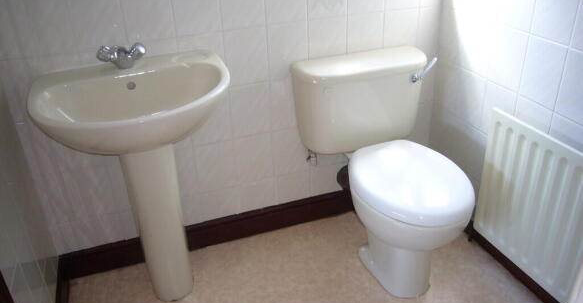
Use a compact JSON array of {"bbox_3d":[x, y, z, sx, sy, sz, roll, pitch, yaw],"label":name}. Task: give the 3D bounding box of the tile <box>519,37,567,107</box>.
[{"bbox_3d":[0.785,-0.246,1.472,0.010,0.201,0.150,-12,30,-16],"label":"tile"}]

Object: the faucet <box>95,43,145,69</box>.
[{"bbox_3d":[-0.509,-0.282,1.424,0.147,0.074,0.125,-12,30,-16],"label":"faucet"}]

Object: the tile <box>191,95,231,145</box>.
[{"bbox_3d":[-0.289,-0.123,1.716,0.150,0.201,0.010,-12,30,-16],"label":"tile"}]

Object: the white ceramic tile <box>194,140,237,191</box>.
[{"bbox_3d":[-0.280,0.056,1.778,0.150,0.201,0.010,-12,30,-16],"label":"white ceramic tile"}]

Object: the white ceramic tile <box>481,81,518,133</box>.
[{"bbox_3d":[0.744,-0.135,1.696,0.010,0.201,0.150,-12,30,-16],"label":"white ceramic tile"}]

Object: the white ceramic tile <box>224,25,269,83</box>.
[{"bbox_3d":[-0.157,-0.329,1.631,0.151,0.201,0.010,-12,30,-17],"label":"white ceramic tile"}]

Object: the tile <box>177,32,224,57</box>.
[{"bbox_3d":[-0.294,-0.294,1.584,0.150,0.201,0.010,-12,30,-16],"label":"tile"}]

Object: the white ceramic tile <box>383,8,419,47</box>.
[{"bbox_3d":[0.413,-0.445,1.807,0.151,0.201,0.010,-12,30,-17],"label":"white ceramic tile"}]

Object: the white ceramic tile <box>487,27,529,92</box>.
[{"bbox_3d":[0.712,-0.309,1.548,0.010,0.201,0.151,-12,30,-17],"label":"white ceramic tile"}]

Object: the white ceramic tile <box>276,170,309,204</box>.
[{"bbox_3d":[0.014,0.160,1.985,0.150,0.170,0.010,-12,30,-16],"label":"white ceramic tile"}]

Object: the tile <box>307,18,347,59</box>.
[{"bbox_3d":[0.129,-0.388,1.718,0.151,0.201,0.010,-12,30,-17],"label":"tile"}]

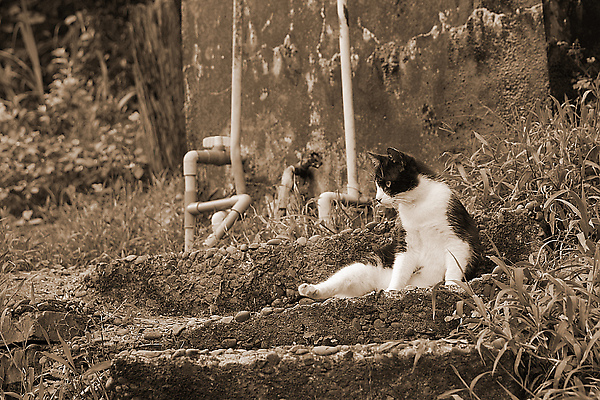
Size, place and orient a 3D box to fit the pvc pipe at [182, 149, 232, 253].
[{"bbox_3d":[-0.238,0.001,4.470,0.120,0.260,0.050,-1,7,0],"label":"pvc pipe"}]

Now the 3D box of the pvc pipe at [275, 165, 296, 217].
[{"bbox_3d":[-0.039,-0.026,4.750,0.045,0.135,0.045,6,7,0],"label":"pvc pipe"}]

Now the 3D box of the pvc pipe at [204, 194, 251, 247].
[{"bbox_3d":[-0.185,0.051,4.420,0.120,0.120,0.100,-1,7,0],"label":"pvc pipe"}]

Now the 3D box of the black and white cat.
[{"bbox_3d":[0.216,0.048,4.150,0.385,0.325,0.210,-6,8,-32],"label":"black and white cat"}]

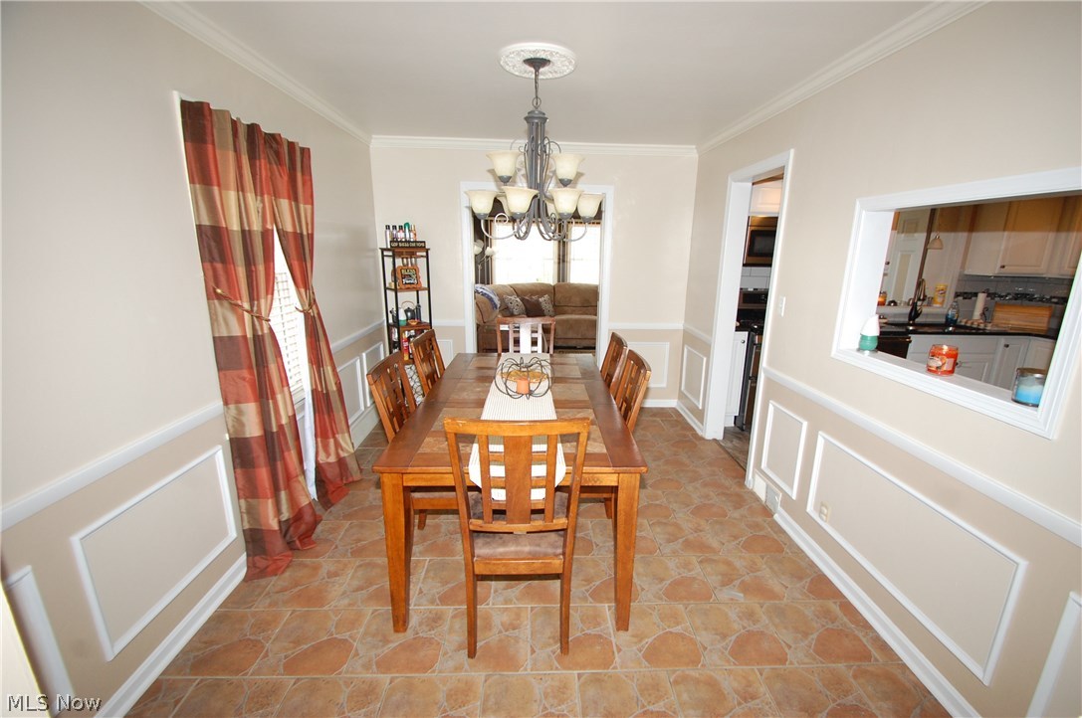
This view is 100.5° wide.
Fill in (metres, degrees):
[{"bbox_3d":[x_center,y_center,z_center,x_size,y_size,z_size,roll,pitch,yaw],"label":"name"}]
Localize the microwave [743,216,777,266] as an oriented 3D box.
[{"bbox_3d":[2.116,-1.035,3.991,0.760,0.410,0.400,0,14,-1],"label":"microwave"}]

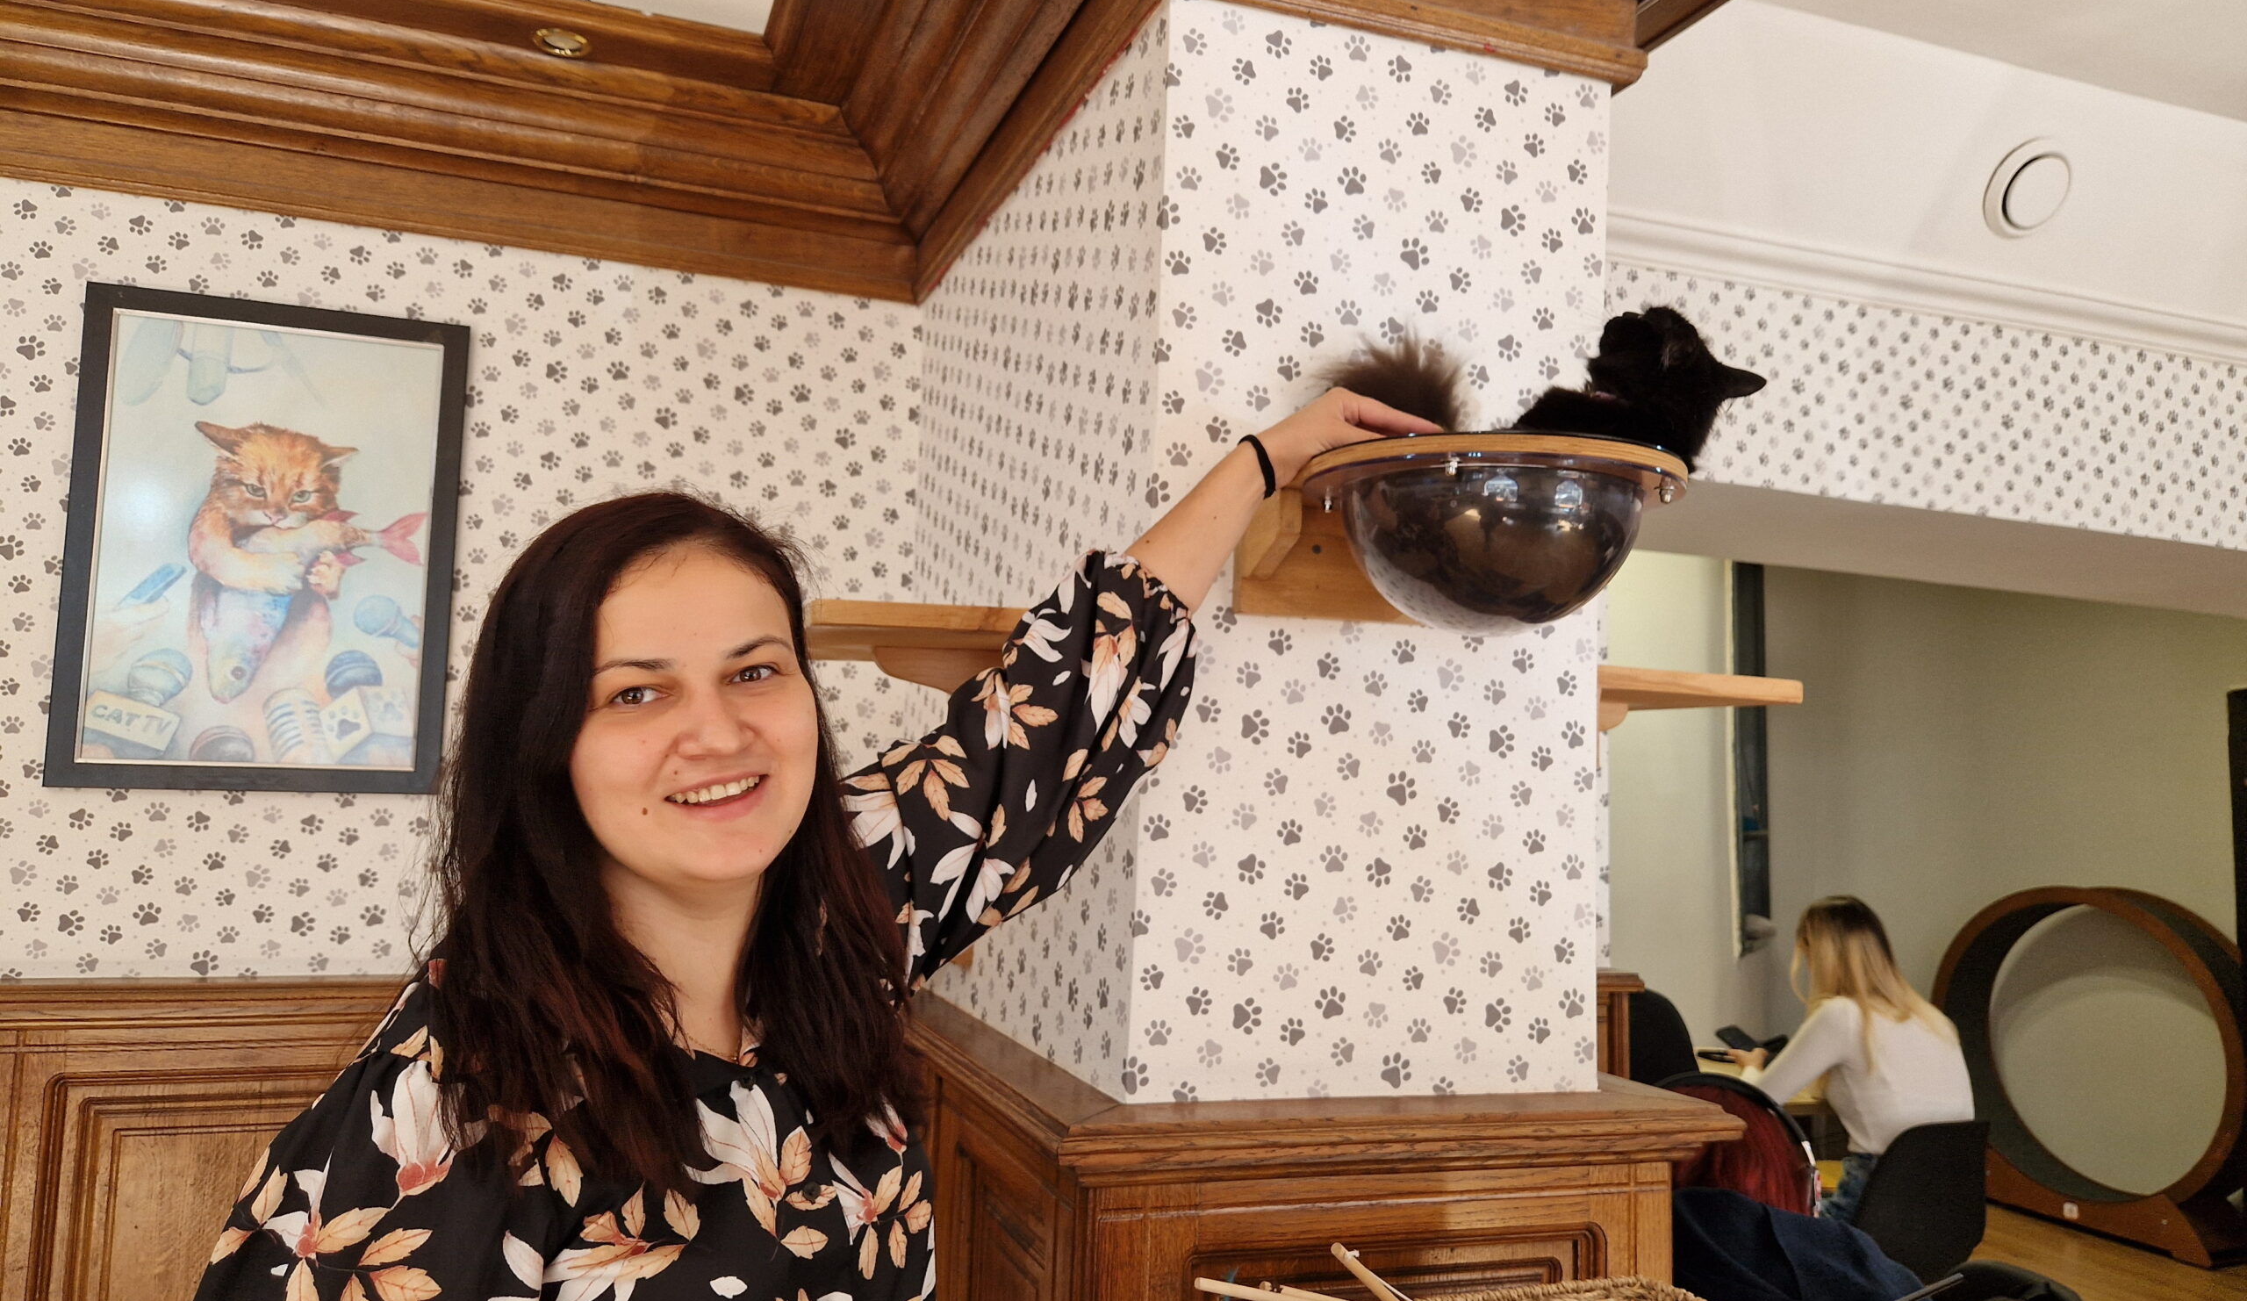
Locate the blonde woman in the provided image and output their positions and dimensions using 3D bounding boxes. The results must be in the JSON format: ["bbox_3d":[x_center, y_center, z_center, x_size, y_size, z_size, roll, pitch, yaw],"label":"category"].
[{"bbox_3d":[1.810,1.250,3.830,0.470,1.270,0.760,4,-6,-22],"label":"blonde woman"}]

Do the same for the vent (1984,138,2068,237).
[{"bbox_3d":[1.791,-0.901,2.928,0.200,0.200,0.042,4,28,-18],"label":"vent"}]

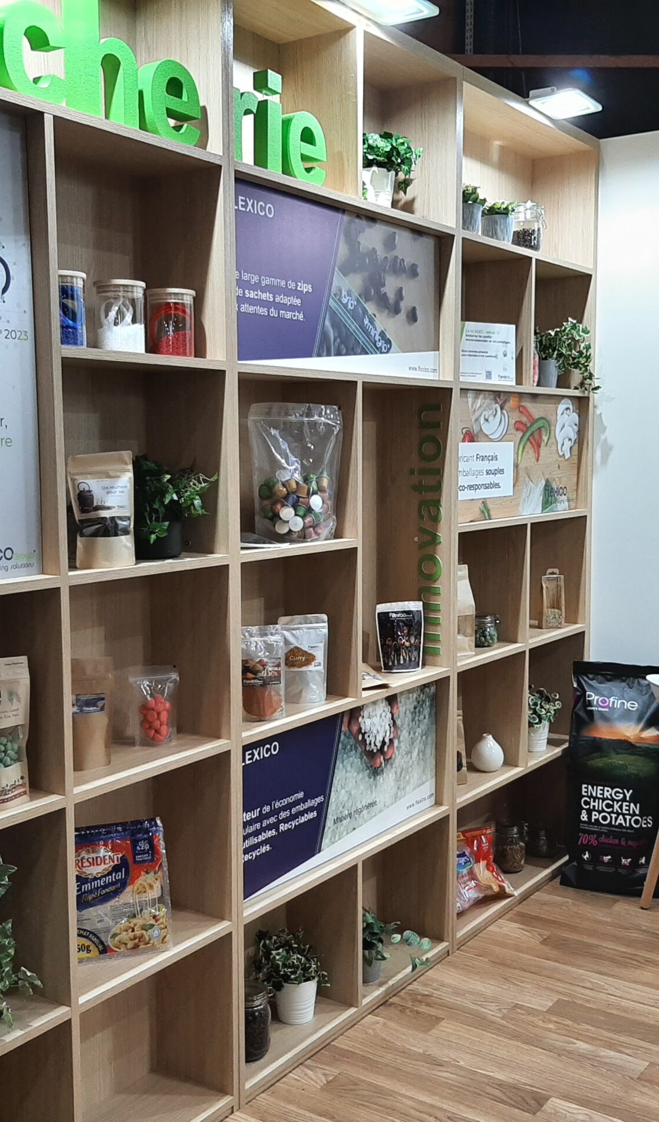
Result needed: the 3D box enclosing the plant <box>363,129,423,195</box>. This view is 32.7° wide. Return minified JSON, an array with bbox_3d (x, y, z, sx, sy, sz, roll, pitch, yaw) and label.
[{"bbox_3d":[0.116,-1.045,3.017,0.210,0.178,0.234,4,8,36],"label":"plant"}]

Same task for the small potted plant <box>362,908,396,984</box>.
[{"bbox_3d":[0.107,1.046,3.061,0.130,0.205,0.140,0,6,0],"label":"small potted plant"}]

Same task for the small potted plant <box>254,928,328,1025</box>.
[{"bbox_3d":[-0.102,1.092,2.970,0.192,0.234,0.196,0,6,0],"label":"small potted plant"}]

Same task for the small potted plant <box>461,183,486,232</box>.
[{"bbox_3d":[0.402,-1.016,3.293,0.110,0.159,0.110,4,8,36],"label":"small potted plant"}]

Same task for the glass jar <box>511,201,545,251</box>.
[{"bbox_3d":[0.634,-1.061,3.608,0.110,0.180,0.110,0,6,0],"label":"glass jar"}]

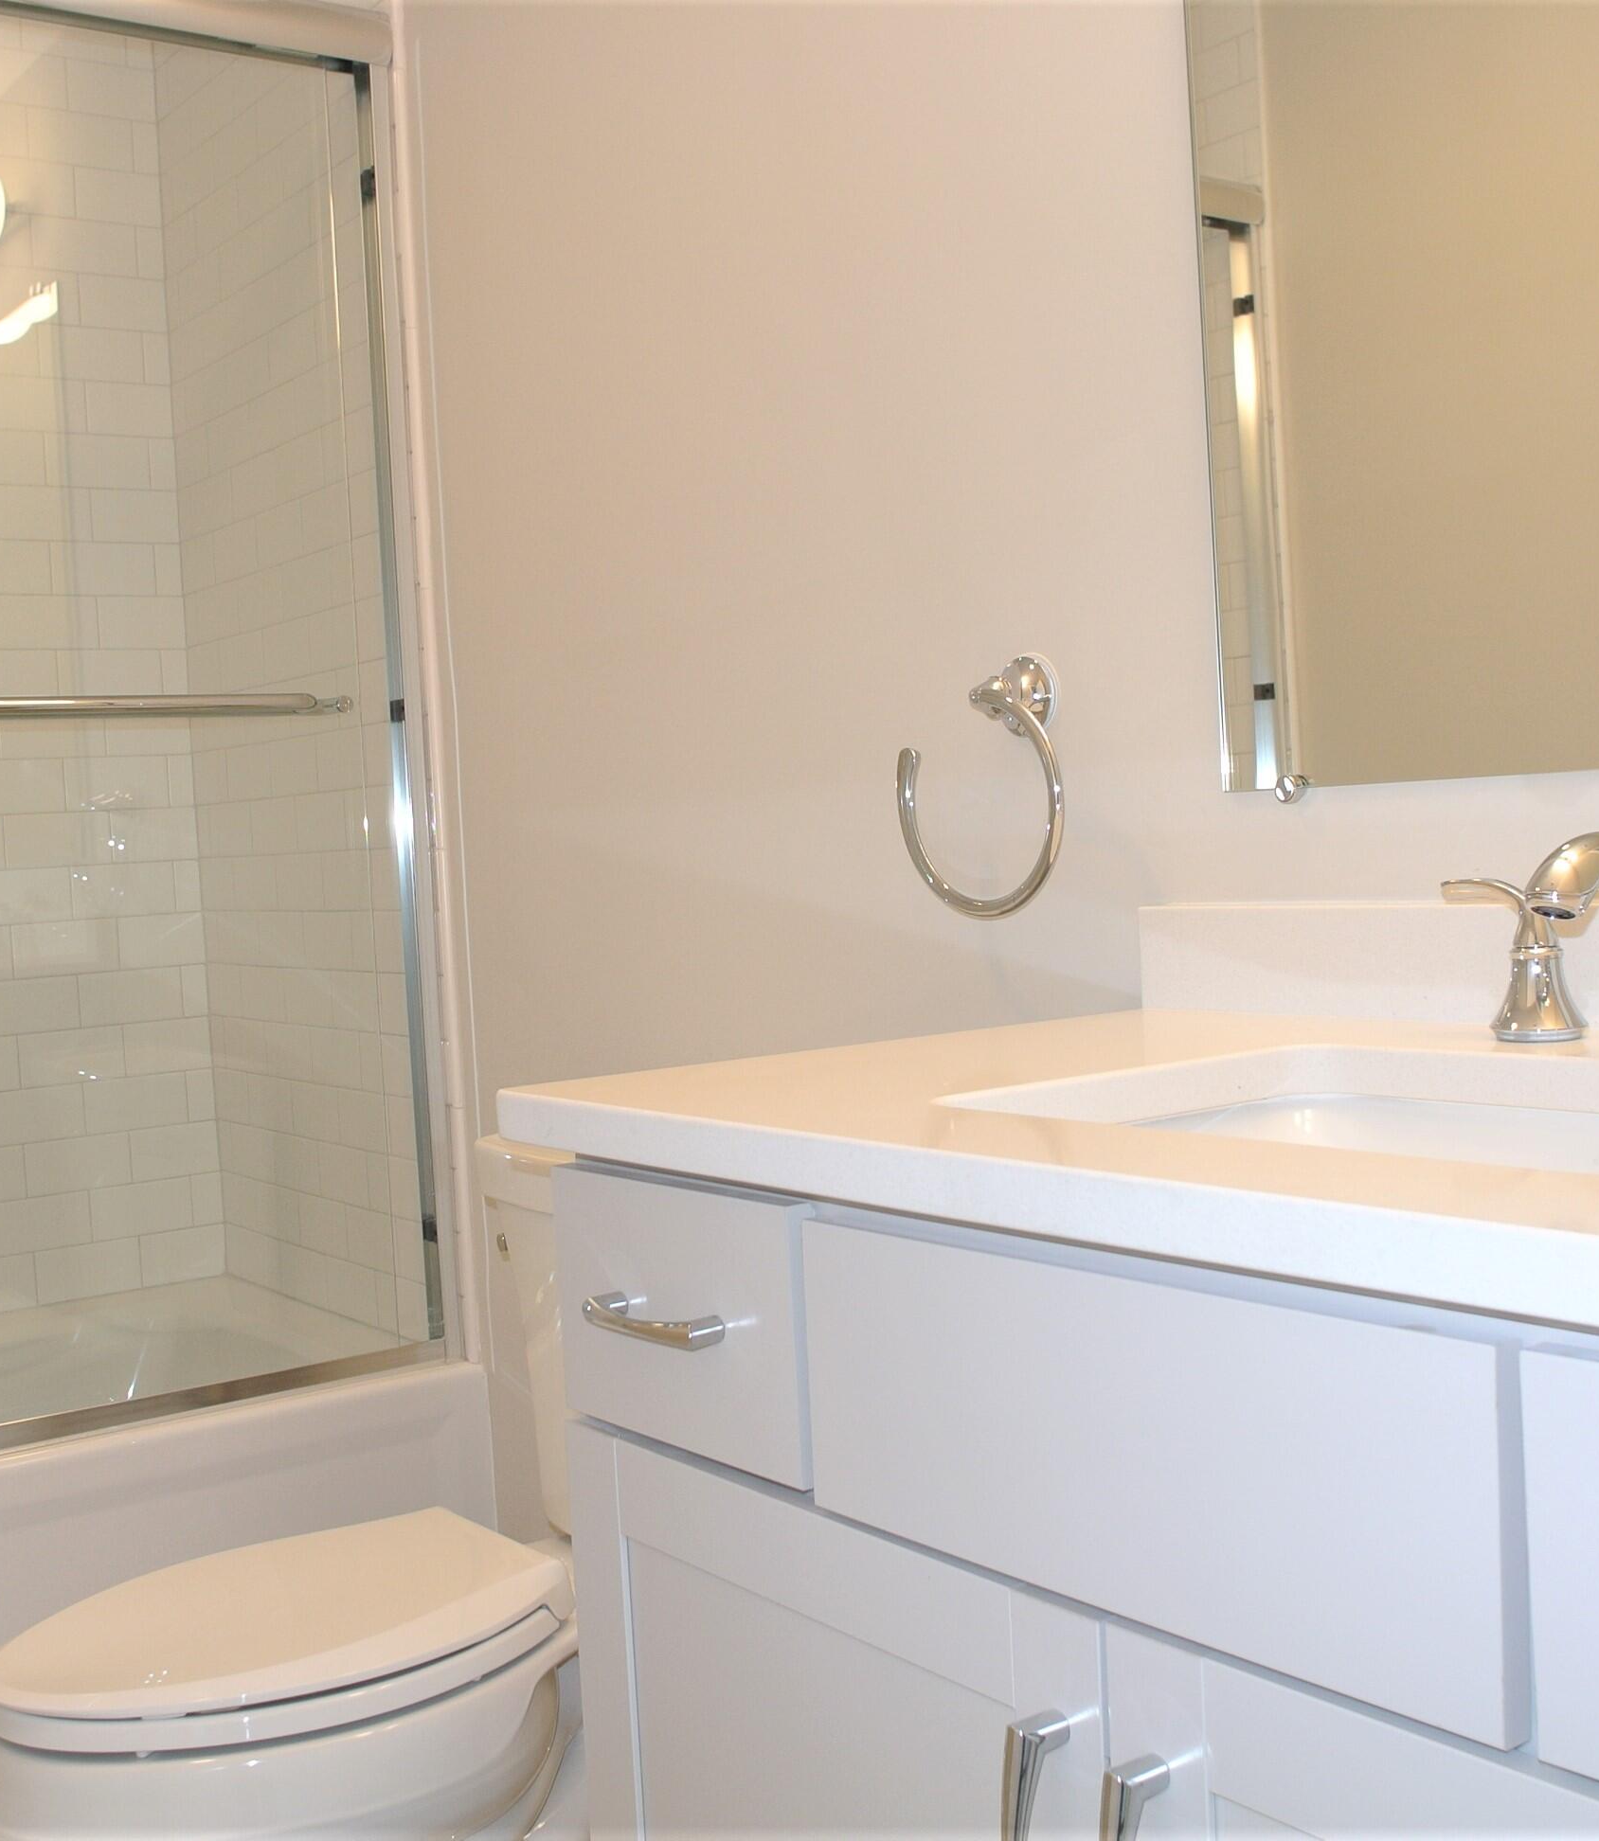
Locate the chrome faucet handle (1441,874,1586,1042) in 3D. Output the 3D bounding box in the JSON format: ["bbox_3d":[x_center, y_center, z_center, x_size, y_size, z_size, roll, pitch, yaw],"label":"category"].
[{"bbox_3d":[0.423,0.022,1.225,0.058,0.096,0.093,-5,3,-37],"label":"chrome faucet handle"}]

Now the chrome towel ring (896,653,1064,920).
[{"bbox_3d":[0.169,-0.108,1.656,0.073,0.212,0.196,-5,3,-37],"label":"chrome towel ring"}]

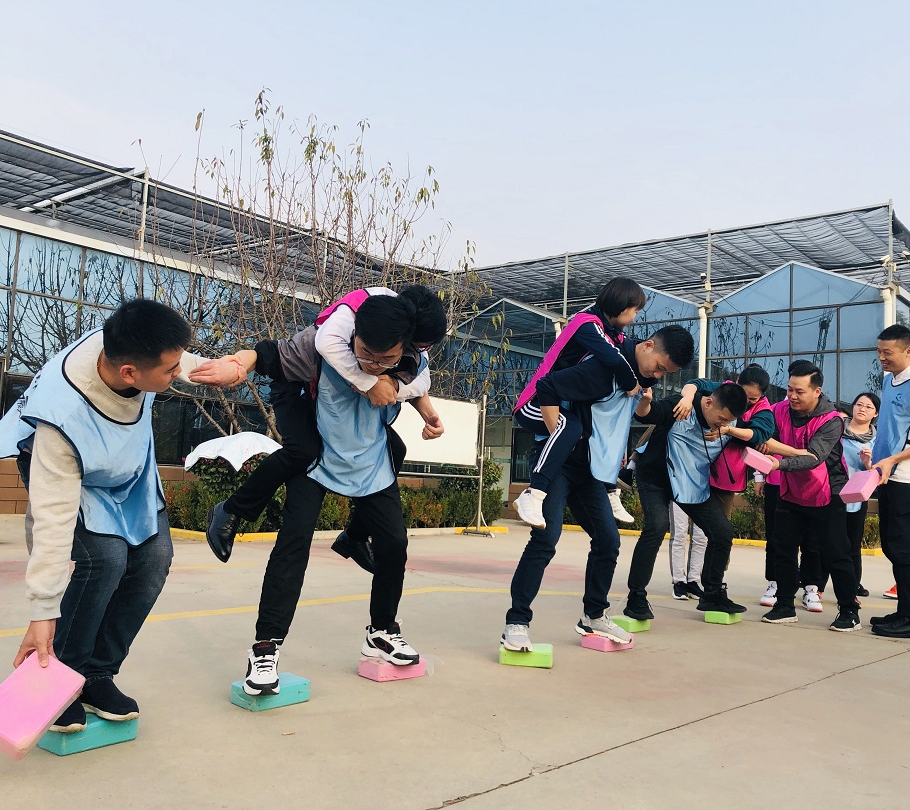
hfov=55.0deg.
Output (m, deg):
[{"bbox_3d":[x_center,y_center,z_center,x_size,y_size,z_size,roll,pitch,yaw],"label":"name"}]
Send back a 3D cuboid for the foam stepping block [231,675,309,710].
[{"bbox_3d":[-0.622,0.967,2.953,0.143,0.070,0.218,-2,-6,43],"label":"foam stepping block"}]

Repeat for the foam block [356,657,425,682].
[{"bbox_3d":[-0.235,0.989,3.296,0.214,0.066,0.138,7,-7,-39],"label":"foam block"}]

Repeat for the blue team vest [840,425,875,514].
[{"bbox_3d":[3.056,0.487,6.600,0.400,0.630,0.270,1,-5,14],"label":"blue team vest"}]

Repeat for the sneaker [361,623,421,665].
[{"bbox_3d":[-0.242,0.886,3.255,0.108,0.128,0.280,8,-7,-43],"label":"sneaker"}]

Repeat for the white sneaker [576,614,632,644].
[{"bbox_3d":[0.676,1.025,4.065,0.105,0.120,0.290,6,-6,-37],"label":"white sneaker"}]

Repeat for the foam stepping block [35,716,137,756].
[{"bbox_3d":[-0.980,0.864,2.329,0.138,0.066,0.214,-1,-7,38],"label":"foam stepping block"}]

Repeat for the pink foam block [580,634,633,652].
[{"bbox_3d":[0.751,1.160,4.296,0.230,0.072,0.150,7,-6,-42],"label":"pink foam block"}]

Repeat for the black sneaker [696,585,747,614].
[{"bbox_3d":[1.574,1.140,5.131,0.290,0.140,0.105,0,-6,26],"label":"black sneaker"}]

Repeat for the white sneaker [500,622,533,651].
[{"bbox_3d":[0.276,1.017,3.901,0.105,0.115,0.290,3,-5,-10],"label":"white sneaker"}]

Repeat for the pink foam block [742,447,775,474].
[{"bbox_3d":[1.789,0.329,5.171,0.150,0.072,0.230,26,13,10],"label":"pink foam block"}]

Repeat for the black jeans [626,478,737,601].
[{"bbox_3d":[1.249,0.734,4.840,0.570,0.650,0.380,6,-6,-40],"label":"black jeans"}]

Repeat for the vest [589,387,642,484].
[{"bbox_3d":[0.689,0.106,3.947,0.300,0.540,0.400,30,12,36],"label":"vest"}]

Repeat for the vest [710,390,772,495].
[{"bbox_3d":[1.638,0.213,5.100,0.380,0.550,0.270,6,11,-15],"label":"vest"}]

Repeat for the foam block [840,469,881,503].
[{"bbox_3d":[2.459,0.499,5.299,0.230,0.072,0.150,-41,13,-31],"label":"foam block"}]

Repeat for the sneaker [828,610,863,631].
[{"bbox_3d":[2.272,1.241,5.063,0.105,0.120,0.280,-2,-6,44],"label":"sneaker"}]

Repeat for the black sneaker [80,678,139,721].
[{"bbox_3d":[-1.017,0.832,2.549,0.100,0.110,0.275,7,-6,-44],"label":"black sneaker"}]

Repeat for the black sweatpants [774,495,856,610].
[{"bbox_3d":[2.186,0.810,5.298,0.350,0.900,0.480,7,-6,-44],"label":"black sweatpants"}]

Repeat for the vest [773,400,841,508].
[{"bbox_3d":[2.150,0.301,5.313,0.290,0.610,0.430,-6,1,-38],"label":"vest"}]

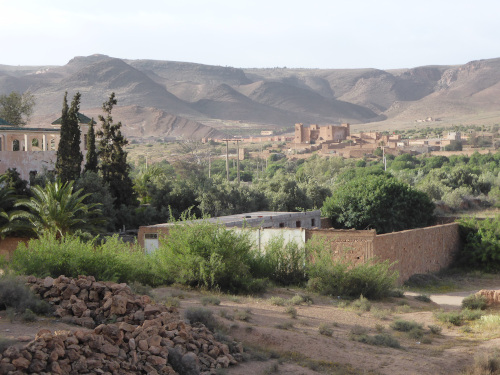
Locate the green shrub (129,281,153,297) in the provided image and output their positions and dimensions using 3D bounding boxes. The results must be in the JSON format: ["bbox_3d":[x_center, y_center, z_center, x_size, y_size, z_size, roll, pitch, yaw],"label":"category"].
[{"bbox_3d":[-5.705,5.289,55.694,1.250,0.836,1.125,0,3,0],"label":"green shrub"}]

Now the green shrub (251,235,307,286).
[{"bbox_3d":[1.440,3.688,54.000,2.830,2.360,2.260,0,2,0],"label":"green shrub"}]

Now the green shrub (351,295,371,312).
[{"bbox_3d":[5.154,5.410,49.854,0.933,0.799,0.840,0,3,0],"label":"green shrub"}]

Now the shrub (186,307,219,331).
[{"bbox_3d":[-2.020,5.455,44.514,1.416,0.931,1.274,0,3,0],"label":"shrub"}]

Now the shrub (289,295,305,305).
[{"bbox_3d":[2.066,4.977,47.500,0.710,0.370,0.600,0,2,0],"label":"shrub"}]

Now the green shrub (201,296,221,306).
[{"bbox_3d":[-1.681,4.853,45.500,0.850,0.340,0.720,0,2,0],"label":"green shrub"}]

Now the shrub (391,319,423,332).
[{"bbox_3d":[6.424,5.665,43.878,1.314,0.521,0.985,0,3,0],"label":"shrub"}]

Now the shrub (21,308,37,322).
[{"bbox_3d":[-9.651,5.577,46.573,0.697,0.578,0.627,0,3,0],"label":"shrub"}]

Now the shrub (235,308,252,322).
[{"bbox_3d":[-0.249,4.910,41.000,0.690,0.470,0.590,0,2,0],"label":"shrub"}]

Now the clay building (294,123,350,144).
[{"bbox_3d":[44.642,-33.343,660.000,25.500,13.200,24.500,1,3,24],"label":"clay building"}]

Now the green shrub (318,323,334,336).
[{"bbox_3d":[3.056,5.673,42.703,0.639,0.527,0.575,0,3,0],"label":"green shrub"}]

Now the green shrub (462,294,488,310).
[{"bbox_3d":[10.126,5.164,48.000,1.170,0.600,0.990,0,2,0],"label":"green shrub"}]

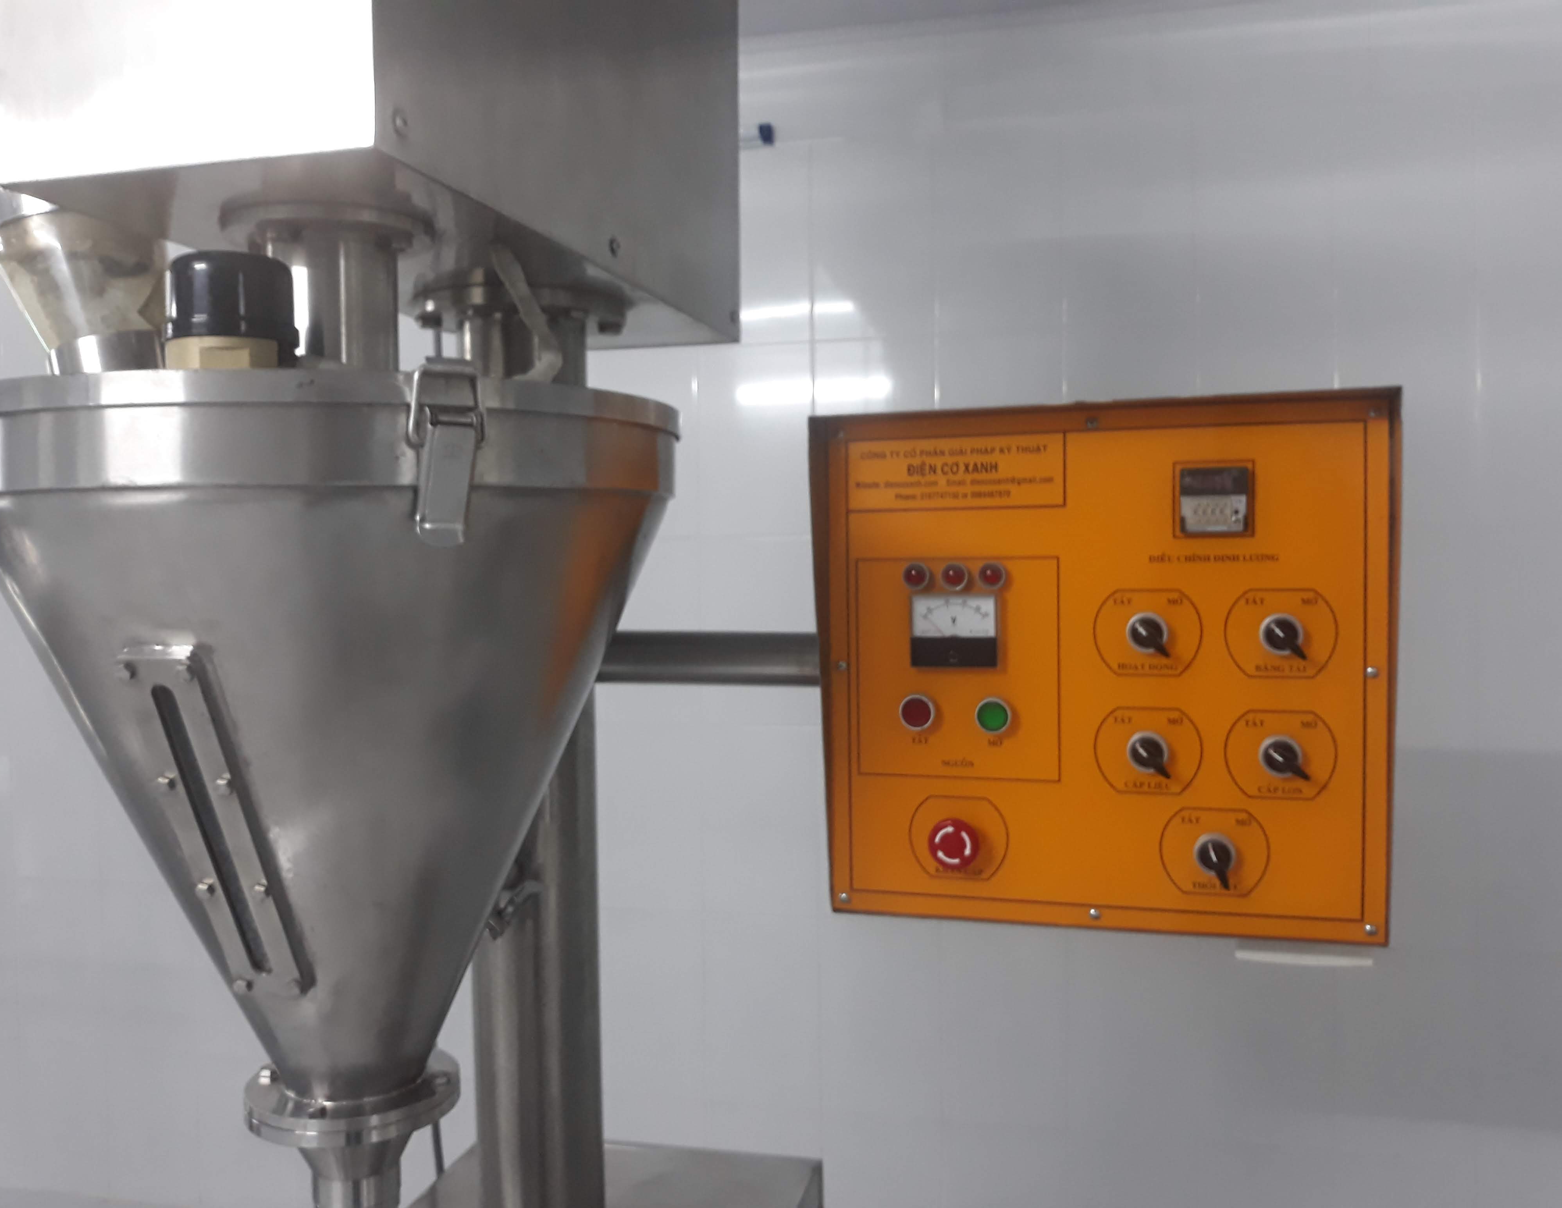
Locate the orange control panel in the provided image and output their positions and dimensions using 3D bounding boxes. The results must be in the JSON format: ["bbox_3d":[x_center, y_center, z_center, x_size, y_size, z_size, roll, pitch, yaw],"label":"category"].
[{"bbox_3d":[0.253,0.050,1.011,0.417,0.398,0.180,0,2,15],"label":"orange control panel"}]

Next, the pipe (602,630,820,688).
[{"bbox_3d":[-0.071,0.049,1.131,0.235,0.047,0.047,0,2,15],"label":"pipe"}]

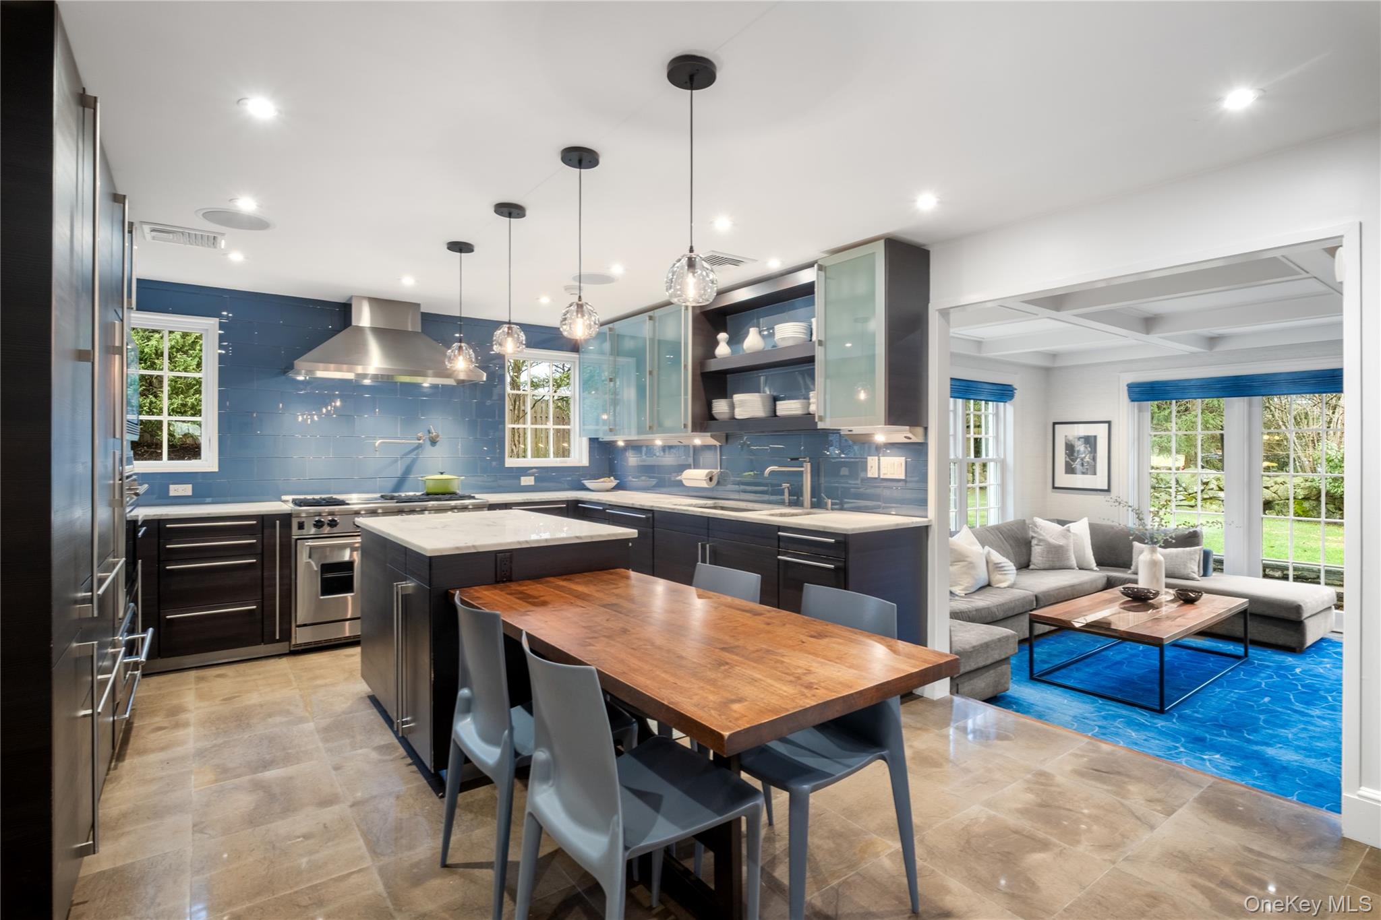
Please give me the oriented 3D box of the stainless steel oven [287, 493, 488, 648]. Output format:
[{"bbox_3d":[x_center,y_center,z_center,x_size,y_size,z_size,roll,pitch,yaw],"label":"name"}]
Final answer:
[{"bbox_3d":[-2.132,0.740,4.607,1.250,0.951,0.678,0,0,-37],"label":"stainless steel oven"}]

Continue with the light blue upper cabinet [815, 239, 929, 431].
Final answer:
[{"bbox_3d":[0.950,-0.614,3.408,0.368,0.899,0.435,0,0,-37],"label":"light blue upper cabinet"}]

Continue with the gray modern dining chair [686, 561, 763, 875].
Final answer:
[{"bbox_3d":[-0.046,0.810,2.247,0.506,0.825,0.460,0,0,-37],"label":"gray modern dining chair"}]

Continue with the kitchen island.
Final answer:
[{"bbox_3d":[-0.983,0.770,3.149,0.898,0.914,1.325,0,0,-37],"label":"kitchen island"}]

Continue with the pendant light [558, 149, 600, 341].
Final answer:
[{"bbox_3d":[-0.408,-0.792,2.409,0.150,0.670,0.150,0,0,0],"label":"pendant light"}]

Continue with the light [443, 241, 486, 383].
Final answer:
[{"bbox_3d":[-1.220,-0.800,3.462,0.150,0.670,0.150,0,0,-37],"label":"light"}]

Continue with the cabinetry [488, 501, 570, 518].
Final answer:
[{"bbox_3d":[-1.407,0.770,5.234,0.655,0.885,0.630,0,0,-37],"label":"cabinetry"}]

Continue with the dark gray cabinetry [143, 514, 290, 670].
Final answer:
[{"bbox_3d":[-2.939,0.773,4.060,0.698,0.896,0.607,0,0,-37],"label":"dark gray cabinetry"}]

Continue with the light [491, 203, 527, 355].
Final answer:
[{"bbox_3d":[-0.810,-0.796,2.930,0.150,0.670,0.150,0,0,-37],"label":"light"}]

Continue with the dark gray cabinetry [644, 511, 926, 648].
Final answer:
[{"bbox_3d":[0.483,0.782,3.923,0.620,0.883,1.685,0,0,-37],"label":"dark gray cabinetry"}]

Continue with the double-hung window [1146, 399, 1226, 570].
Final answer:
[{"bbox_3d":[5.033,0.258,6.637,0.121,1.918,0.672,0,0,-37],"label":"double-hung window"}]

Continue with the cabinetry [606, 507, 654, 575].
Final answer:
[{"bbox_3d":[-0.135,0.768,4.566,0.683,0.885,0.587,0,0,-37],"label":"cabinetry"}]

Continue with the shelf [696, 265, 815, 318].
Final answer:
[{"bbox_3d":[0.508,-1.052,4.133,0.265,0.073,1.100,0,0,-37],"label":"shelf"}]

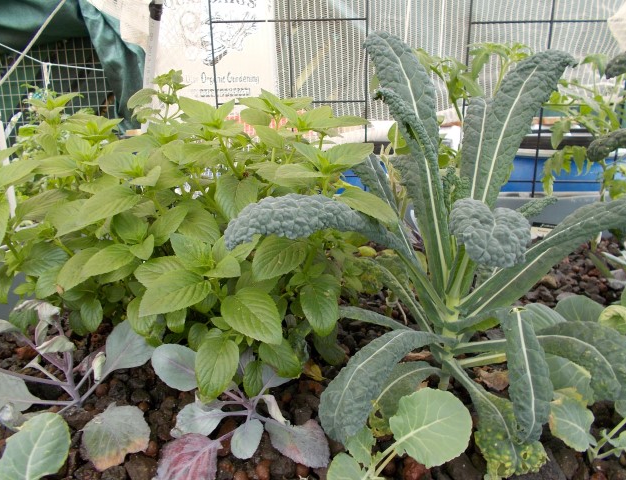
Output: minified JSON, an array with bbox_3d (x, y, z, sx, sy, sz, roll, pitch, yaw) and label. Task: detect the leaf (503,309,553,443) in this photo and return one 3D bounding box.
[{"bbox_3d":[0.242,0.152,0.540,0.047,0.156,0.028,-8,9,8],"label":"leaf"}]

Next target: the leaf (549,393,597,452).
[{"bbox_3d":[0.261,0.185,0.485,0.050,0.060,0.017,-49,0,-36],"label":"leaf"}]

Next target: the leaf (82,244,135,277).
[{"bbox_3d":[-0.257,0.029,0.605,0.069,0.015,0.040,-29,51,-26],"label":"leaf"}]

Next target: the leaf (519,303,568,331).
[{"bbox_3d":[0.333,0.111,0.690,0.060,0.020,0.067,-30,47,-29],"label":"leaf"}]

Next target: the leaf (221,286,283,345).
[{"bbox_3d":[-0.068,0.087,0.553,0.089,0.055,0.055,10,19,35],"label":"leaf"}]

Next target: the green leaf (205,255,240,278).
[{"bbox_3d":[-0.098,0.031,0.543,0.044,0.031,0.032,4,16,17],"label":"green leaf"}]

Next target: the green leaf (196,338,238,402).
[{"bbox_3d":[-0.099,0.133,0.497,0.044,0.064,0.018,17,-23,1],"label":"green leaf"}]

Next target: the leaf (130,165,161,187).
[{"bbox_3d":[-0.215,-0.083,0.618,0.035,0.018,0.043,-11,25,-27],"label":"leaf"}]

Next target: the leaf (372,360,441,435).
[{"bbox_3d":[0.120,0.201,0.610,0.117,0.035,0.058,-32,55,-31],"label":"leaf"}]

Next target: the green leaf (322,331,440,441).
[{"bbox_3d":[0.074,0.163,0.537,0.172,0.045,0.075,-33,46,-26],"label":"green leaf"}]

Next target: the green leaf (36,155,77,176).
[{"bbox_3d":[-0.353,-0.103,0.662,0.057,0.016,0.037,-14,35,-38],"label":"green leaf"}]

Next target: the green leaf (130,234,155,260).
[{"bbox_3d":[-0.198,0.009,0.557,0.032,0.018,0.042,-9,24,-24],"label":"green leaf"}]

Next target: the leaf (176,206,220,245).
[{"bbox_3d":[-0.141,-0.019,0.593,0.048,0.016,0.073,-25,59,-22],"label":"leaf"}]

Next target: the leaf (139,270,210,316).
[{"bbox_3d":[-0.153,0.060,0.537,0.084,0.047,0.060,-9,17,-28],"label":"leaf"}]

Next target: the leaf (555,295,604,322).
[{"bbox_3d":[0.423,0.111,0.760,0.075,0.020,0.077,14,37,13],"label":"leaf"}]

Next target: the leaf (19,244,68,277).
[{"bbox_3d":[-0.359,0.026,0.648,0.066,0.043,0.059,-8,17,-23],"label":"leaf"}]

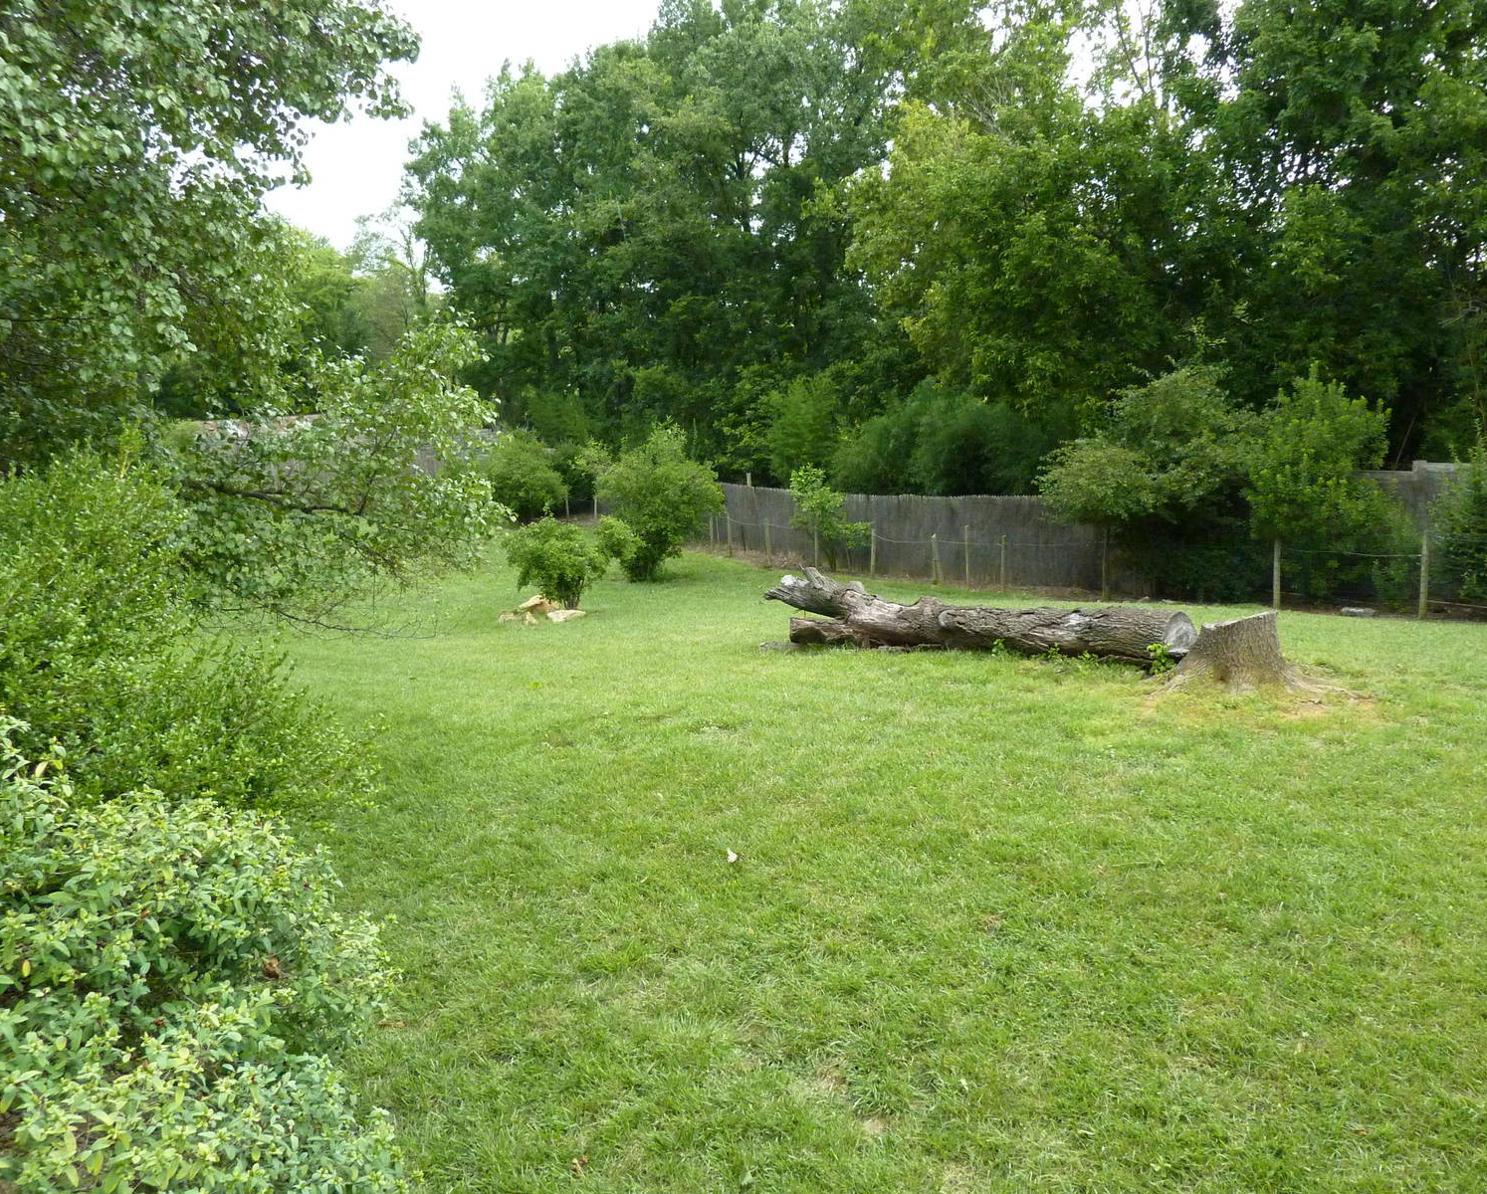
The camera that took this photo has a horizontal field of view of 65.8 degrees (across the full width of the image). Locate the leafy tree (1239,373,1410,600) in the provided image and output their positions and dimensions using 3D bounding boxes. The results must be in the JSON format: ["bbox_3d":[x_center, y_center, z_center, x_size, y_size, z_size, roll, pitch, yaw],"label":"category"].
[{"bbox_3d":[8.189,-1.526,16.128,2.302,3.307,2.200,0,5,0],"label":"leafy tree"}]

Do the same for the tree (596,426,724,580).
[{"bbox_3d":[-1.502,-1.649,20.735,2.269,2.844,2.200,0,5,0],"label":"tree"}]

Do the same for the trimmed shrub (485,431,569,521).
[{"bbox_3d":[-7.689,-4.252,40.784,2.841,3.248,3.000,0,5,0],"label":"trimmed shrub"}]

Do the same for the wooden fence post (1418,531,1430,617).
[{"bbox_3d":[8.665,-0.256,14.634,0.100,1.140,0.100,0,5,0],"label":"wooden fence post"}]

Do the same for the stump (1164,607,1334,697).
[{"bbox_3d":[4.193,0.456,9.627,1.350,0.620,1.150,0,5,0],"label":"stump"}]

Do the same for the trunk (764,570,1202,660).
[{"bbox_3d":[2.200,0.199,11.412,4.200,0.780,0.700,2,5,21],"label":"trunk"}]

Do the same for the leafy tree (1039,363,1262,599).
[{"bbox_3d":[5.921,-1.621,16.722,3.141,3.493,2.900,0,5,0],"label":"leafy tree"}]

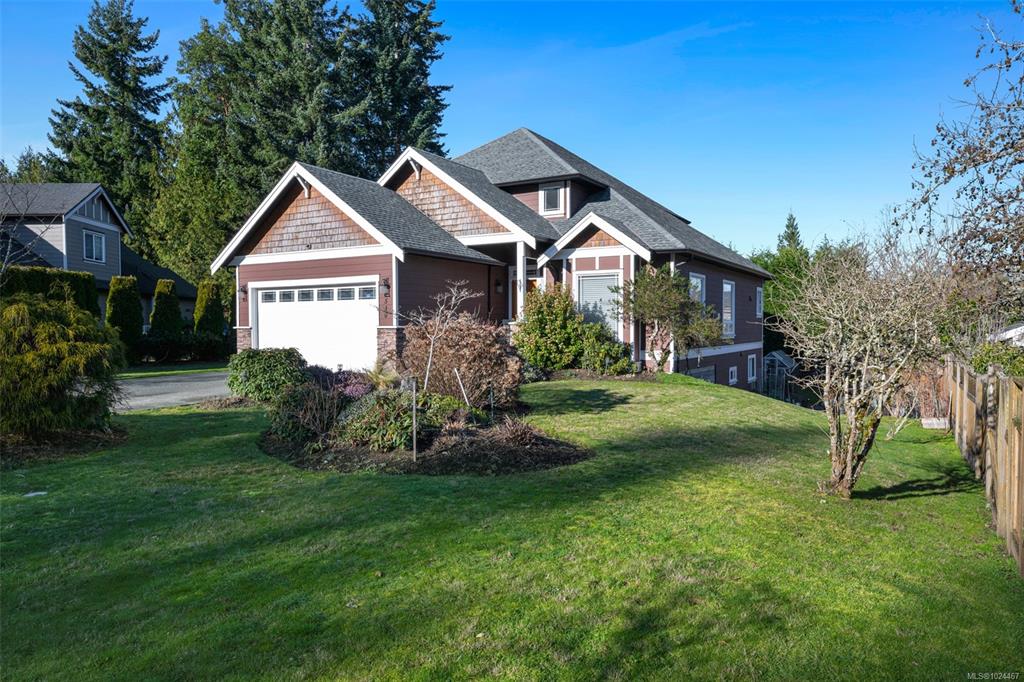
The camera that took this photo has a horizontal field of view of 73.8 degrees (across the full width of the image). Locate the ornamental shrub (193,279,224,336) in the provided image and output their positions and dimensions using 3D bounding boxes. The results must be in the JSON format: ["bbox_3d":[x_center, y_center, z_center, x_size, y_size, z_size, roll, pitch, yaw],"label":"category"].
[{"bbox_3d":[-12.013,-0.811,27.089,1.120,3.170,1.150,0,1,0],"label":"ornamental shrub"}]

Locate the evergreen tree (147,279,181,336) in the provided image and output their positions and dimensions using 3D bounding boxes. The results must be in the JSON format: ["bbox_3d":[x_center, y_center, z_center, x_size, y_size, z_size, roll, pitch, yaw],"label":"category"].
[{"bbox_3d":[-12.999,-0.754,25.590,1.180,3.120,1.200,0,1,0],"label":"evergreen tree"}]

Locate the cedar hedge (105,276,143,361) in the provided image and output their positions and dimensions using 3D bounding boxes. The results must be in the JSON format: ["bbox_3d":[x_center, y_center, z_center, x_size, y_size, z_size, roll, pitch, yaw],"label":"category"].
[{"bbox_3d":[-13.777,-0.729,24.190,1.220,3.130,1.220,0,1,0],"label":"cedar hedge"}]

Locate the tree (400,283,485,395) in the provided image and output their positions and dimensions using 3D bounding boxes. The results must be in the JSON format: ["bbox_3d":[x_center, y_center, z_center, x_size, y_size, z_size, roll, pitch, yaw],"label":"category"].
[{"bbox_3d":[-1.064,0.041,10.303,1.250,1.880,1.100,0,1,0],"label":"tree"}]

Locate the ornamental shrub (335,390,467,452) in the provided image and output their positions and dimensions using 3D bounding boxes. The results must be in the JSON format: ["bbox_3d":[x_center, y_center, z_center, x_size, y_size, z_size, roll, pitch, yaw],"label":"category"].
[{"bbox_3d":[-1.323,0.903,8.121,1.550,0.650,1.300,0,1,0],"label":"ornamental shrub"}]

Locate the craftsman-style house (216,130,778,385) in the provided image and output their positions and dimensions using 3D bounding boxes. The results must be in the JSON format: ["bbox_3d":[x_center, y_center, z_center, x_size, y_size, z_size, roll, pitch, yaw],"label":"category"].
[{"bbox_3d":[0.844,-2.716,24.251,13.100,9.400,16.800,1,1,30],"label":"craftsman-style house"}]

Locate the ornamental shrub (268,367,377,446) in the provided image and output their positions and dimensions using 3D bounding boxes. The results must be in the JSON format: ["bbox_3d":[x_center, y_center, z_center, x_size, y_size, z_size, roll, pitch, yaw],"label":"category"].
[{"bbox_3d":[-2.416,0.765,8.718,1.350,0.900,1.200,0,1,0],"label":"ornamental shrub"}]

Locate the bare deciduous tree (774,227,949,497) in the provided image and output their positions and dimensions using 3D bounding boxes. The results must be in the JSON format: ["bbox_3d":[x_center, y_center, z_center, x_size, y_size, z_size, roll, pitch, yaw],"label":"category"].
[{"bbox_3d":[3.320,0.197,6.506,1.650,2.530,1.650,0,1,0],"label":"bare deciduous tree"}]

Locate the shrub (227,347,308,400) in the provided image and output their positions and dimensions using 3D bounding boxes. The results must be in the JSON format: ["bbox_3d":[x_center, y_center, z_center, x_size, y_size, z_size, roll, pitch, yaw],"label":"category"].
[{"bbox_3d":[-4.749,0.609,13.216,1.500,1.020,1.400,0,1,0],"label":"shrub"}]

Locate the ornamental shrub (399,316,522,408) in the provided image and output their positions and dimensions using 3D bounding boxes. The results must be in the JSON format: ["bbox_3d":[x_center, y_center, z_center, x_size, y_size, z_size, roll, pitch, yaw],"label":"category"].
[{"bbox_3d":[-0.906,0.315,12.009,2.150,1.620,1.900,0,1,0],"label":"ornamental shrub"}]

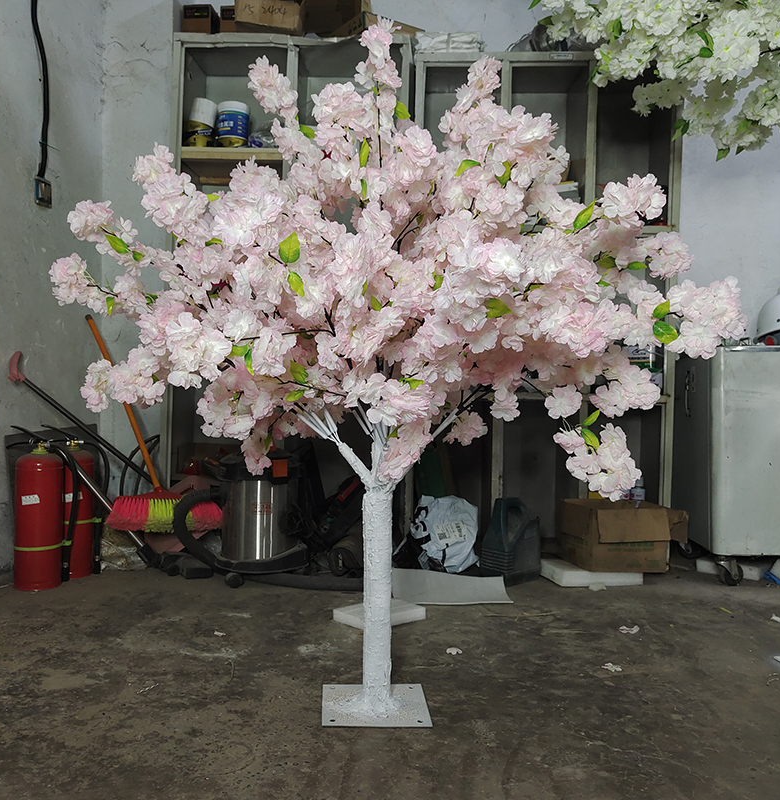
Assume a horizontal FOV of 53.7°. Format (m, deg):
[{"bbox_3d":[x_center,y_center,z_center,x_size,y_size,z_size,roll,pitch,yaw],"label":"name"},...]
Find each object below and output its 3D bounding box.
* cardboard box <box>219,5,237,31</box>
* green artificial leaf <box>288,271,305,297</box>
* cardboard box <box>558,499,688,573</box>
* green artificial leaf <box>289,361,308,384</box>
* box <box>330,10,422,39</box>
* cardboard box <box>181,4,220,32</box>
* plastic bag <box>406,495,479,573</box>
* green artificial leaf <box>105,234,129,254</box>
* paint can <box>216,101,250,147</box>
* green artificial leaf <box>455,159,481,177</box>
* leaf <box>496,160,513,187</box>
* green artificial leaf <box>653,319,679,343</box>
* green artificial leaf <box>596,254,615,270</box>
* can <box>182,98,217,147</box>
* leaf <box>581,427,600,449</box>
[{"bbox_3d":[-0.598,-1.458,3.068,0.110,0.128,0.200,1,1,0],"label":"cardboard box"},{"bbox_3d":[-0.176,-0.220,1.460,0.032,0.058,0.020,-28,0,-17],"label":"green artificial leaf"},{"bbox_3d":[0.874,0.505,2.918,0.335,0.225,0.235,0,3,-7],"label":"cardboard box"},{"bbox_3d":[-0.189,-0.057,1.600,0.040,0.064,0.015,-38,0,-14],"label":"green artificial leaf"},{"bbox_3d":[-0.059,-1.411,3.066,0.300,0.066,0.280,0,1,-37],"label":"box"},{"bbox_3d":[-0.746,-1.460,3.068,0.110,0.128,0.200,1,1,0],"label":"cardboard box"},{"bbox_3d":[0.199,0.506,2.920,0.270,0.295,0.210,1,1,0],"label":"plastic bag"},{"bbox_3d":[-0.605,-0.344,1.700,0.066,0.032,0.015,40,-18,0],"label":"green artificial leaf"},{"bbox_3d":[-0.616,-1.074,3.030,0.122,0.182,0.122,1,1,0],"label":"paint can"},{"bbox_3d":[0.161,-0.482,1.600,0.053,0.037,0.035,1,1,0],"label":"green artificial leaf"},{"bbox_3d":[0.227,-0.449,1.530,0.036,0.060,0.015,13,0,8],"label":"leaf"},{"bbox_3d":[0.562,-0.140,1.570,0.066,0.044,0.015,39,3,-22],"label":"green artificial leaf"},{"bbox_3d":[0.473,-0.301,1.680,0.060,0.034,0.015,-13,-11,31],"label":"green artificial leaf"},{"bbox_3d":[-0.751,-1.082,3.030,0.120,0.190,0.120,6,1,0],"label":"can"},{"bbox_3d":[0.423,0.083,1.630,0.036,0.064,0.015,-43,11,-3],"label":"leaf"}]

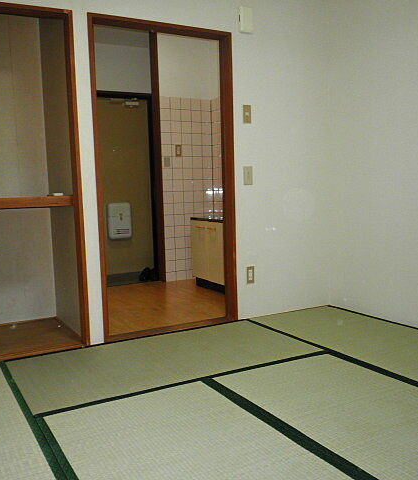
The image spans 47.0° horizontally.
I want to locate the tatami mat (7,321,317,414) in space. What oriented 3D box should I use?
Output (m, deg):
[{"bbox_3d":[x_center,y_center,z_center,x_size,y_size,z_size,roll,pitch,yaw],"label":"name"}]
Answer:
[{"bbox_3d":[-0.226,0.667,2.706,1.576,0.033,0.847,-4,5,-29],"label":"tatami mat"}]

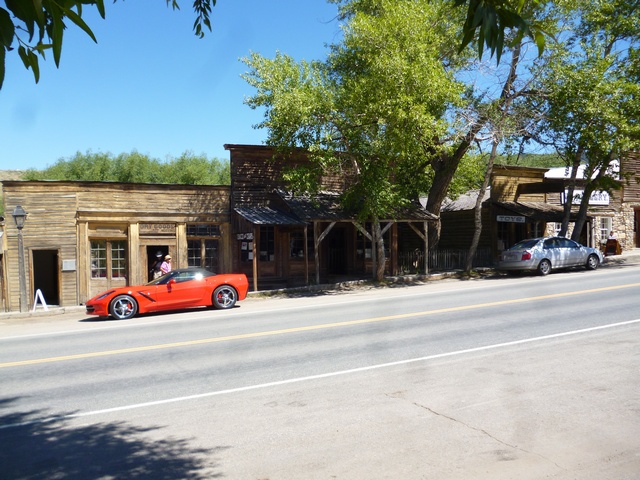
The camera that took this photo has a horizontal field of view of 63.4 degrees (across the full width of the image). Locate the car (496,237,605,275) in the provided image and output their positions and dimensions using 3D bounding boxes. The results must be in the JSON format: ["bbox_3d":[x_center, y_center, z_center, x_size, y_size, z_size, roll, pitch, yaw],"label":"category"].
[{"bbox_3d":[9.400,0.583,21.079,4.480,1.470,1.735,-3,1,-24],"label":"car"}]

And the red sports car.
[{"bbox_3d":[-4.363,1.438,15.022,4.495,1.235,1.877,-3,1,-24],"label":"red sports car"}]

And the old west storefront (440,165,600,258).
[{"bbox_3d":[9.326,-1.202,27.353,3.949,4.859,8.500,-1,0,-24],"label":"old west storefront"}]

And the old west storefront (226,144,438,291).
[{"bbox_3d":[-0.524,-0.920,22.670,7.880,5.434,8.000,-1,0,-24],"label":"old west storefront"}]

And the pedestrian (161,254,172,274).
[{"bbox_3d":[-5.351,1.296,18.081,0.400,1.530,0.480,-1,0,30],"label":"pedestrian"}]

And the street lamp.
[{"bbox_3d":[-8.660,0.558,15.019,0.440,3.090,0.440,-1,0,-24],"label":"street lamp"}]

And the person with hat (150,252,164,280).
[{"bbox_3d":[-5.747,1.244,18.342,0.520,1.708,0.420,-1,0,-30],"label":"person with hat"}]

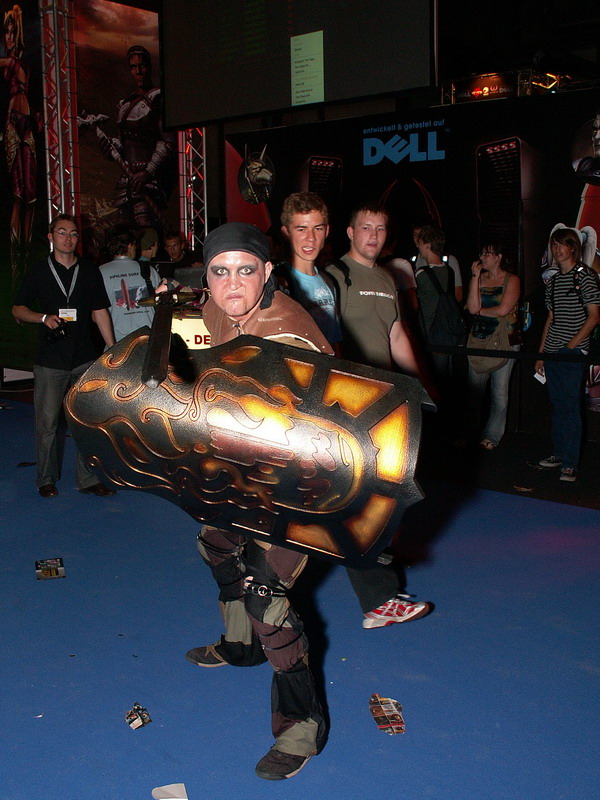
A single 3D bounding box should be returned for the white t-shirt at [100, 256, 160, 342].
[{"bbox_3d":[-1.266,-0.707,6.118,0.520,0.700,0.300,2,10,11],"label":"white t-shirt"}]

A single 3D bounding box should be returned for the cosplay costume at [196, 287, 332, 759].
[{"bbox_3d":[-0.112,0.366,2.623,0.600,1.460,0.760,4,11,25],"label":"cosplay costume"}]

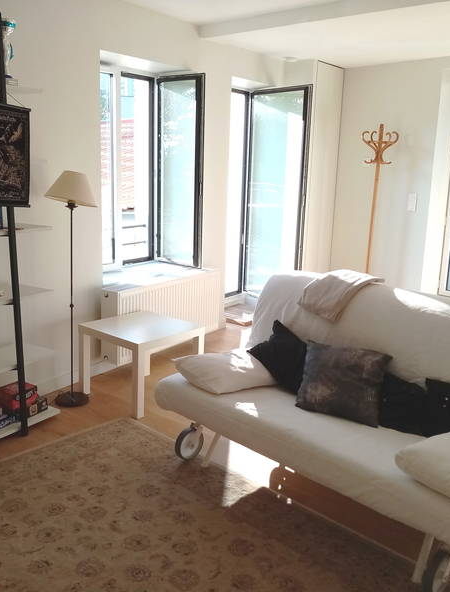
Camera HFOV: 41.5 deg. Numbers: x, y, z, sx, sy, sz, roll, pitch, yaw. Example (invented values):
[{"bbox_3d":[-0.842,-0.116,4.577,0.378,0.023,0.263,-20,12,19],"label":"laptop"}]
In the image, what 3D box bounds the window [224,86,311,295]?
[{"bbox_3d":[0.278,-0.851,5.364,0.850,2.000,0.950,11,16,34],"label":"window"}]

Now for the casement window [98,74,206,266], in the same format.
[{"bbox_3d":[-0.627,-0.894,4.305,0.560,1.470,1.000,11,16,34],"label":"casement window"}]

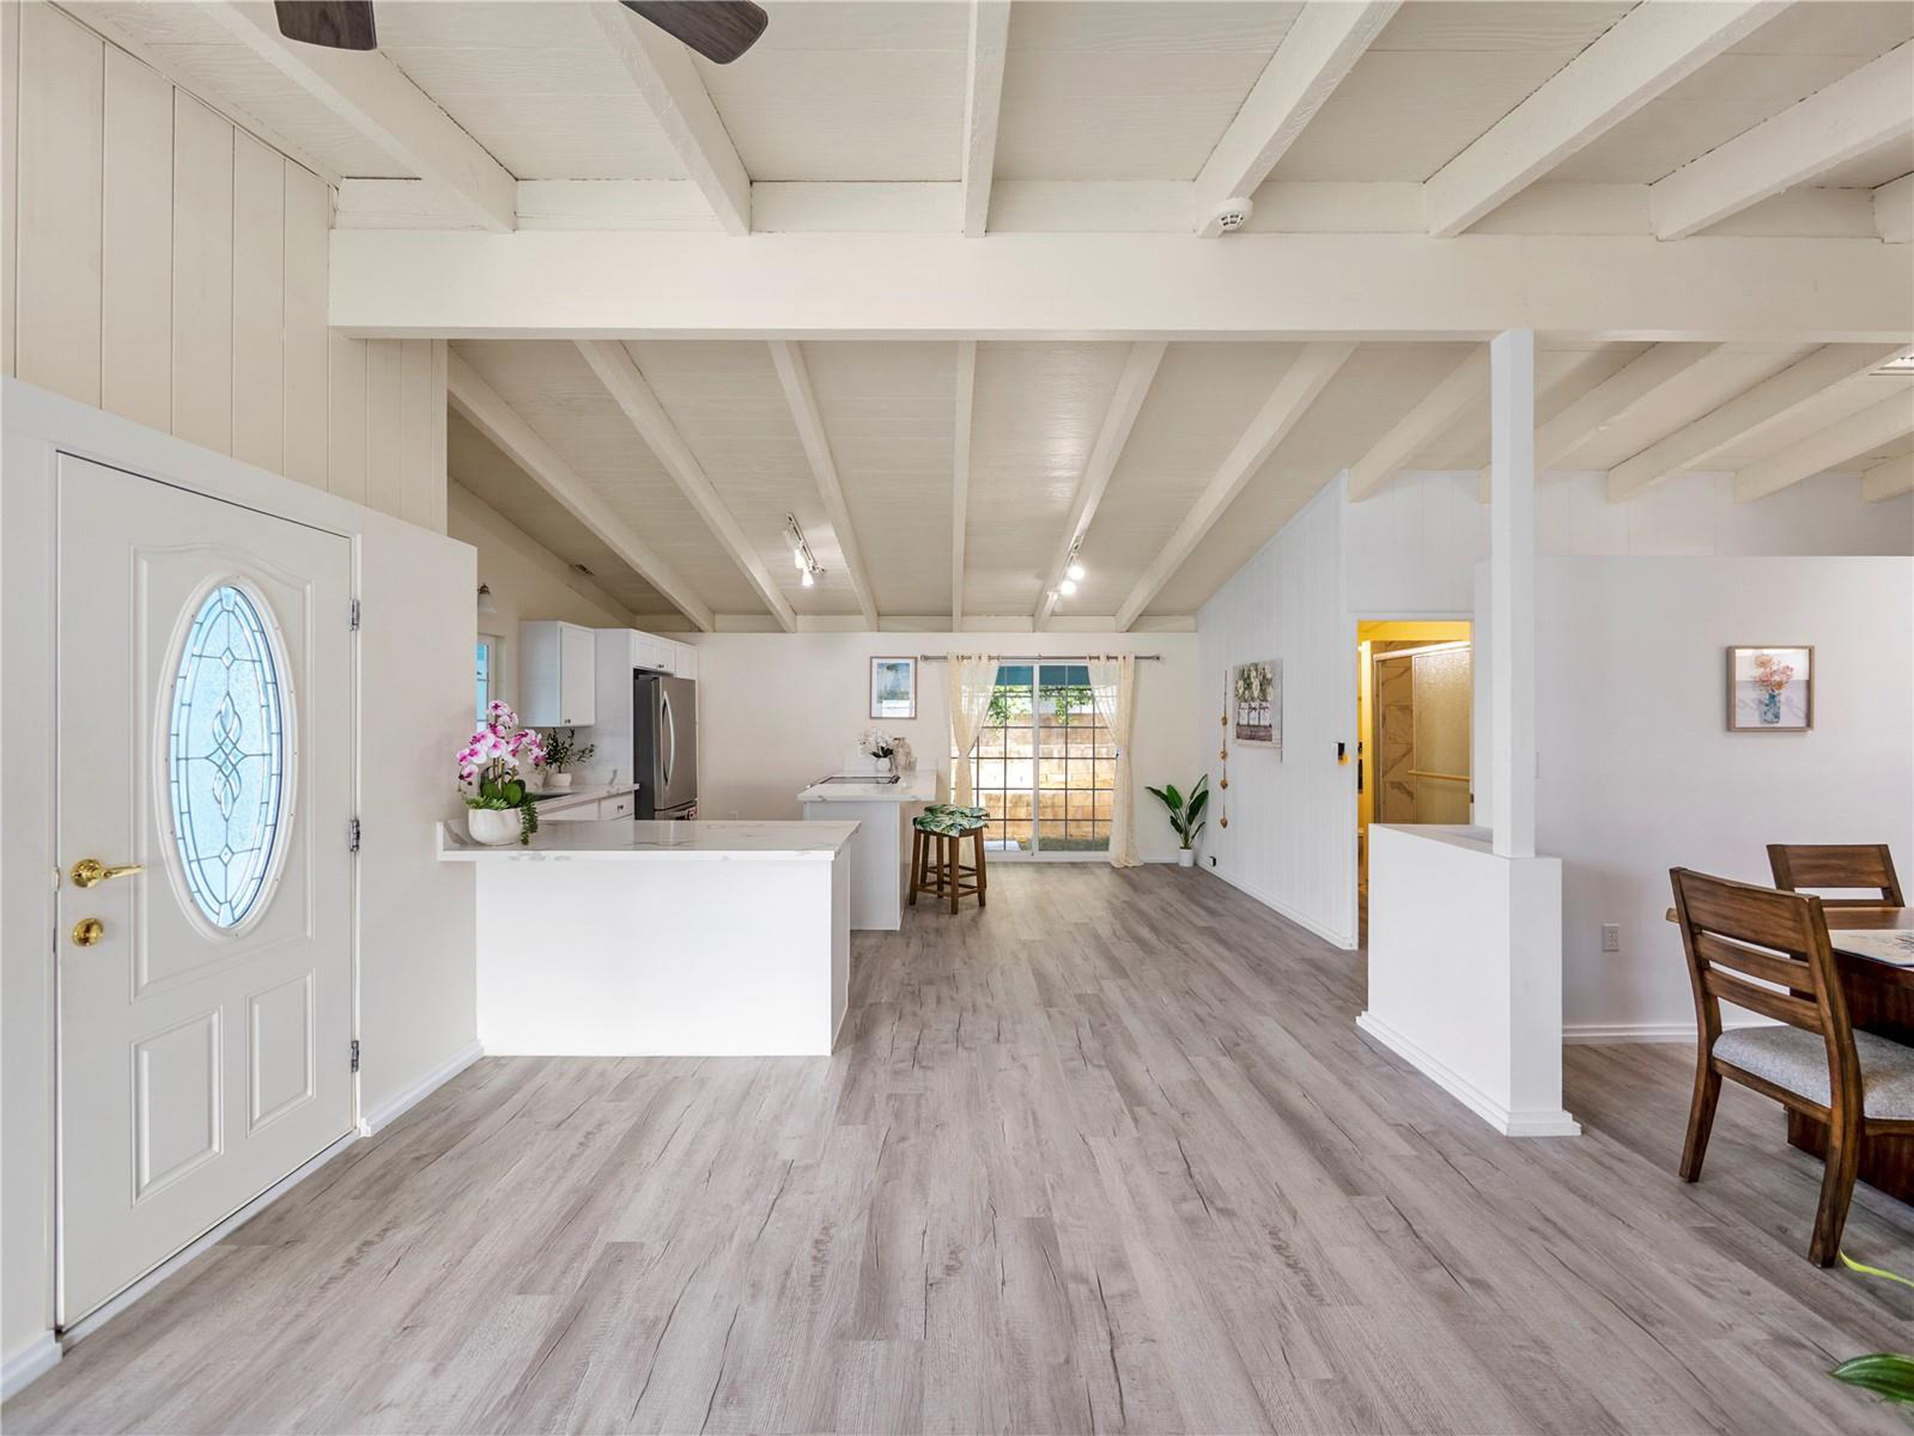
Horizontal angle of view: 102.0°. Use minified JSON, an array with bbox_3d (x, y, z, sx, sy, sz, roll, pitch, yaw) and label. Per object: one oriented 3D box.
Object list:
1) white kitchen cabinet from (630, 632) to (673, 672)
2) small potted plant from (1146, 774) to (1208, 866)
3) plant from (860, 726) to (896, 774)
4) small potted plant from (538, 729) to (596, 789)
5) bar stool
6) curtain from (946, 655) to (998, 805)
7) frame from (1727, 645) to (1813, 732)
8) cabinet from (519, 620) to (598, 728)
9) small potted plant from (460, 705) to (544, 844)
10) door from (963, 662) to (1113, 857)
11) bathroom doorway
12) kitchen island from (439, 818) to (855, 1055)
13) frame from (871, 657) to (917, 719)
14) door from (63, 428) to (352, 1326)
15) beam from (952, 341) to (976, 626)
[{"bbox_3d":[-2.835,-0.535,6.490,0.600,0.305,0.905,0,0,-1],"label":"white kitchen cabinet"},{"bbox_3d":[2.095,0.985,7.380,0.570,0.880,0.480,0,0,-1],"label":"small potted plant"},{"bbox_3d":[-0.747,0.306,7.353,0.333,0.465,0.273,0,0,0],"label":"plant"},{"bbox_3d":[-2.920,0.300,5.820,0.370,0.450,0.350,0,0,-1],"label":"small potted plant"},{"bbox_3d":[-0.066,1.111,6.020,0.465,0.697,0.374,0,0,41],"label":"bar stool"},{"bbox_3d":[0.145,0.410,7.500,0.520,2.050,0.120,0,0,-1],"label":"curtain"},{"bbox_3d":[3.648,-0.127,3.464,0.376,0.384,0.030,0,0,-1],"label":"frame"},{"bbox_3d":[-3.050,-0.320,5.949,0.313,0.773,0.555,0,0,0],"label":"cabinet"},{"bbox_3d":[-1.970,0.238,3.353,0.371,0.619,0.313,0,0,0],"label":"small potted plant"},{"bbox_3d":[0.798,0.438,7.807,1.757,2.010,0.111,0,0,0],"label":"door"},{"bbox_3d":[2.820,0.410,4.780,0.720,2.050,0.130,0,0,-1],"label":"bathroom doorway"},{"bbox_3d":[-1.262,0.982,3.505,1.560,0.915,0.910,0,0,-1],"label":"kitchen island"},{"bbox_3d":[-0.631,-0.308,7.767,0.467,0.646,0.030,0,0,0],"label":"frame"},{"bbox_3d":[-2.111,0.404,2.247,0.051,2.045,0.889,0,0,0],"label":"door"},{"bbox_3d":[0.015,-1.330,5.270,0.090,0.165,4.750,0,-10,-1],"label":"beam"}]

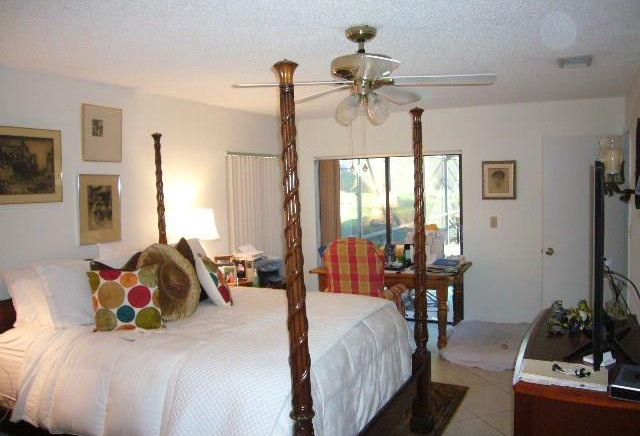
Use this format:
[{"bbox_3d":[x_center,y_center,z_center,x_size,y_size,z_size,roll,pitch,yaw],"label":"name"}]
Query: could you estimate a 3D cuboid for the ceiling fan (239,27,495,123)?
[{"bbox_3d":[0.216,-0.729,2.707,1.320,0.490,1.300,0,4,28],"label":"ceiling fan"}]

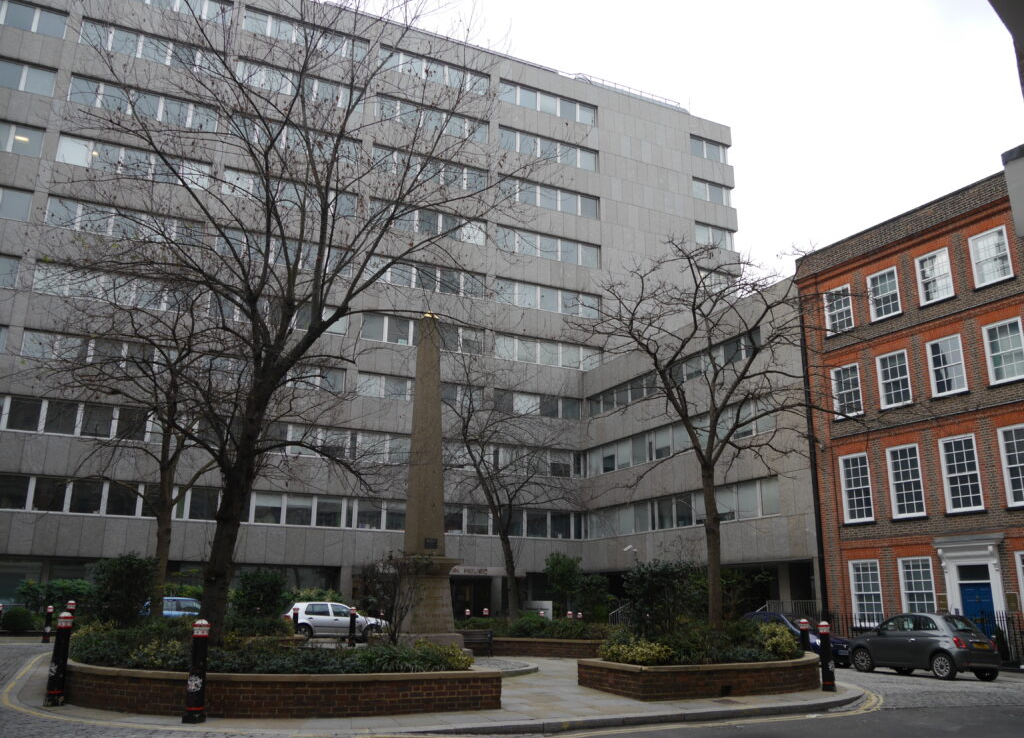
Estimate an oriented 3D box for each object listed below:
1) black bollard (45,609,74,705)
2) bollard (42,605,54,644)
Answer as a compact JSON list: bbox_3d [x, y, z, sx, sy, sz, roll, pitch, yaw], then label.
[{"bbox_3d":[-6.494,4.165,11.920,0.270,1.230,0.270,9,-18,-26],"label":"black bollard"},{"bbox_3d":[-15.990,8.801,28.568,0.270,1.220,0.270,9,-18,-27],"label":"bollard"}]

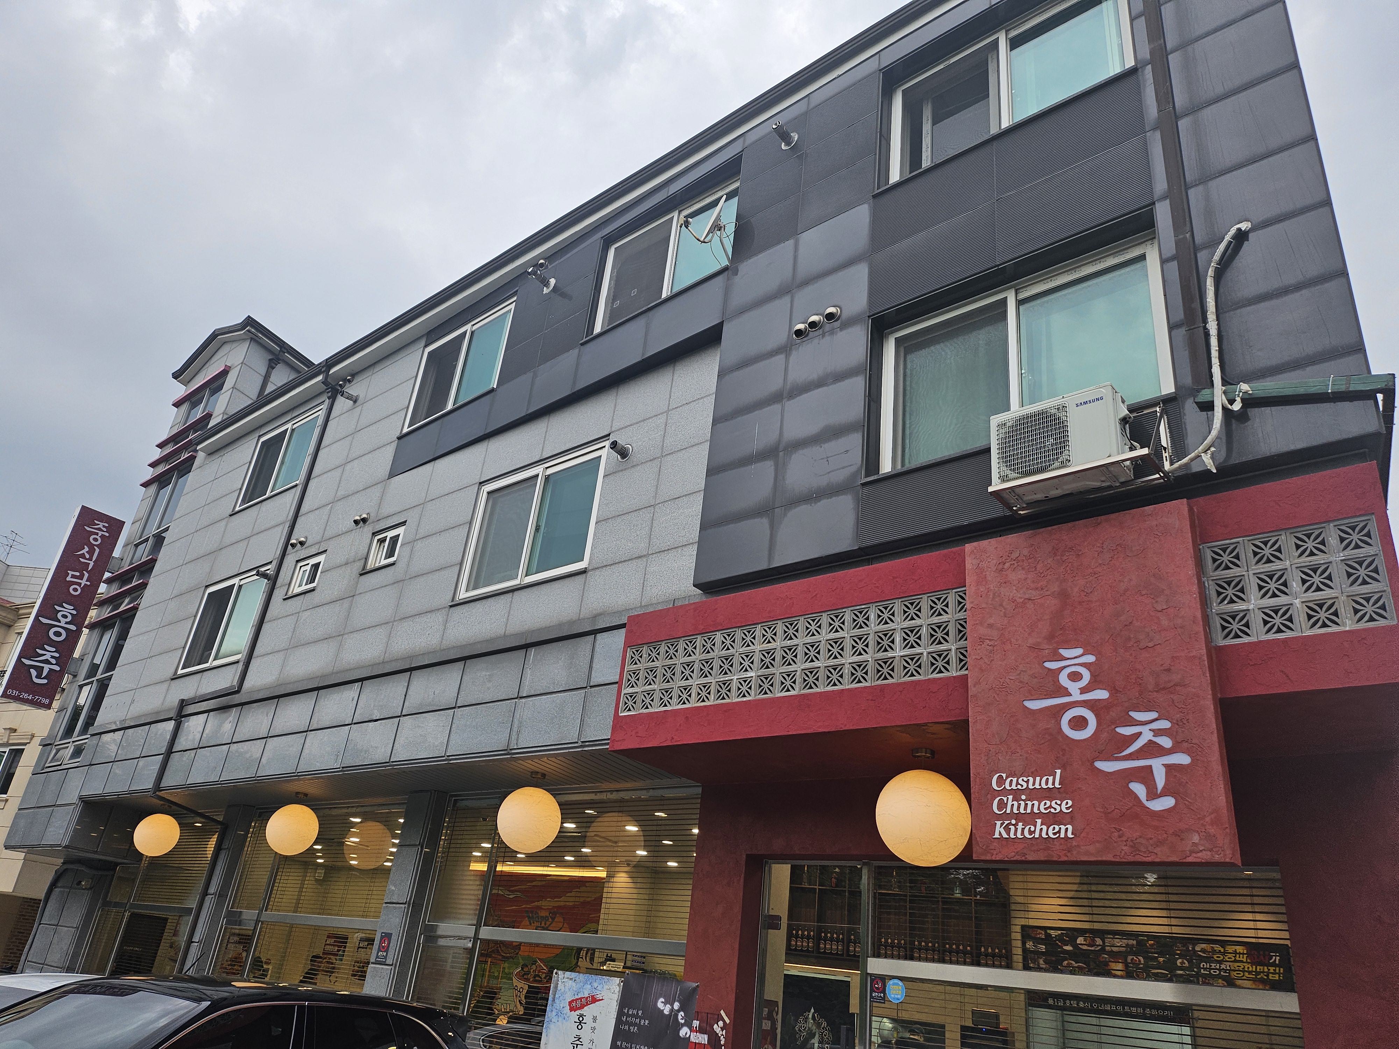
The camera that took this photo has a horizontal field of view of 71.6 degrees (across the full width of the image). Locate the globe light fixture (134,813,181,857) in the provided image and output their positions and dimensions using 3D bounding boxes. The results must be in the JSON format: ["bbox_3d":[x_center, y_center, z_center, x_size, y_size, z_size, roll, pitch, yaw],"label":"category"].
[{"bbox_3d":[-7.993,4.587,14.316,0.610,0.610,0.610,-15,-33,38],"label":"globe light fixture"}]

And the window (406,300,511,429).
[{"bbox_3d":[-3.220,-2.059,13.160,2.054,1.473,0.130,-15,-33,38],"label":"window"}]

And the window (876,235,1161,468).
[{"bbox_3d":[2.344,-1.121,7.192,2.204,1.513,0.130,-15,-33,38],"label":"window"}]

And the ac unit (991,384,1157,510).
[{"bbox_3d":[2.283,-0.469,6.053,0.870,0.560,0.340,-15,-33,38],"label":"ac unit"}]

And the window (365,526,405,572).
[{"bbox_3d":[-3.981,0.328,12.479,0.725,0.501,0.110,-15,-33,38],"label":"window"}]

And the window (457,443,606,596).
[{"bbox_3d":[-1.783,0.030,10.531,2.135,1.450,0.130,-15,-33,38],"label":"window"}]

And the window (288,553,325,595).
[{"bbox_3d":[-5.496,0.739,13.712,0.829,0.495,0.110,-15,-33,38],"label":"window"}]

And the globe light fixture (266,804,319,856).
[{"bbox_3d":[-4.980,3.740,11.882,0.610,0.610,0.610,-15,-33,38],"label":"globe light fixture"}]

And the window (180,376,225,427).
[{"bbox_3d":[-10.364,-2.410,20.277,1.861,0.945,0.130,-15,-33,38],"label":"window"}]

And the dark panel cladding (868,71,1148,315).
[{"bbox_3d":[2.348,-2.516,7.595,2.243,1.322,0.120,-15,-33,38],"label":"dark panel cladding"}]

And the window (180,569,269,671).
[{"bbox_3d":[-7.315,1.546,15.021,2.215,1.508,0.130,-15,-33,38],"label":"window"}]

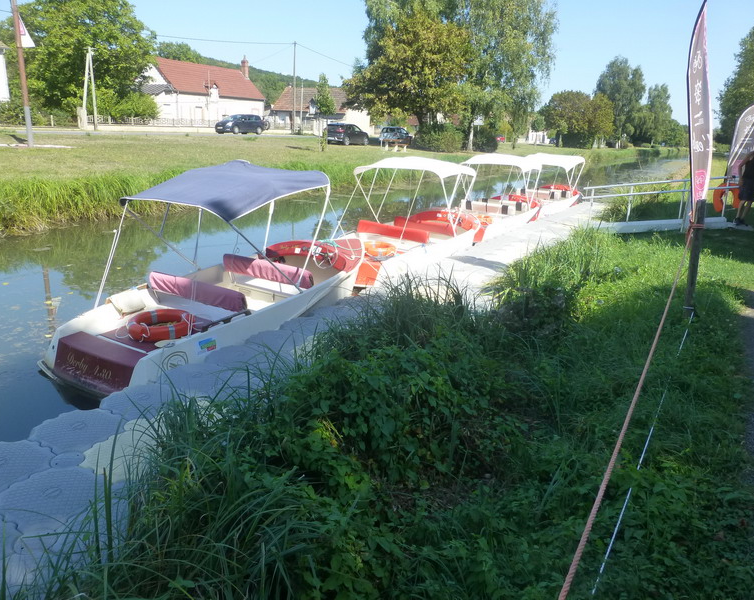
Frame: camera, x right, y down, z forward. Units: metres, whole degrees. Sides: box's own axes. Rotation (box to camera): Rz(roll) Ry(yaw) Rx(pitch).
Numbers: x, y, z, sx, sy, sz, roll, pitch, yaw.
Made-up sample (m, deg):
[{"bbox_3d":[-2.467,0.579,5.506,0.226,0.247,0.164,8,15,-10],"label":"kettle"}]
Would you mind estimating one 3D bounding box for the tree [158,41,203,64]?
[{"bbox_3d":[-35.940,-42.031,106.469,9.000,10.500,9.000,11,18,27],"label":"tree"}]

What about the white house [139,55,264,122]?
[{"bbox_3d":[-19.115,-21.911,61.187,7.300,7.400,14.300,11,18,27],"label":"white house"}]

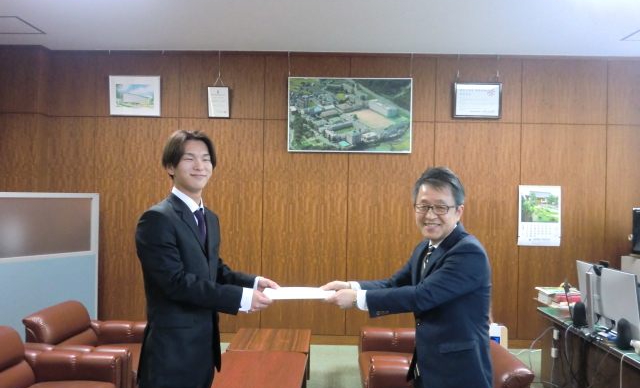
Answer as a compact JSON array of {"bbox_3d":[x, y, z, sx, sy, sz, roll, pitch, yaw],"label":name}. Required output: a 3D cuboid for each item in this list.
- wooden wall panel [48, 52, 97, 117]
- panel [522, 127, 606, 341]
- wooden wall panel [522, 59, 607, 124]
[{"bbox_3d":[-2.607,-1.160,5.079,0.506,0.683,0.030,1,-1,1],"label":"wooden wall panel"},{"bbox_3d":[2.499,0.395,4.971,0.882,2.224,0.050,1,0,1],"label":"panel"},{"bbox_3d":[2.525,-1.058,4.970,0.882,0.683,0.050,1,0,1],"label":"wooden wall panel"}]

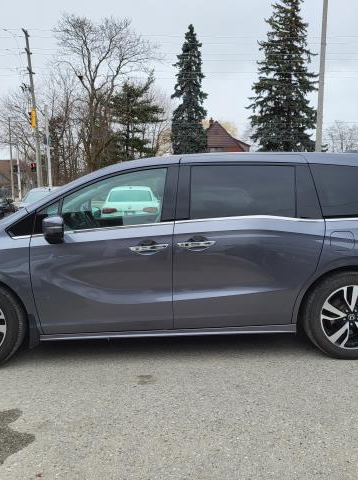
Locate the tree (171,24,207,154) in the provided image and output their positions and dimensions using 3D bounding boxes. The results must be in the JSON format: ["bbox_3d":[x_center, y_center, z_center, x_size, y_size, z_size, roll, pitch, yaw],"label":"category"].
[{"bbox_3d":[0.940,-11.055,41.996,3.300,15.000,3.300,-1,7,0],"label":"tree"}]

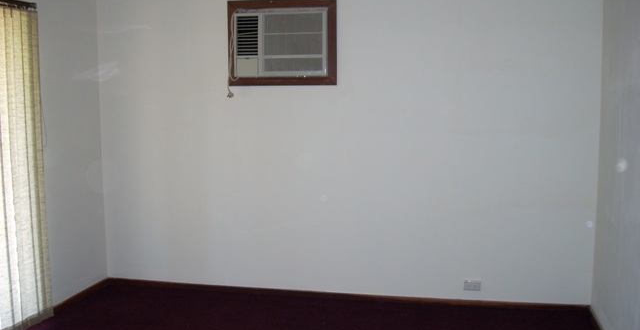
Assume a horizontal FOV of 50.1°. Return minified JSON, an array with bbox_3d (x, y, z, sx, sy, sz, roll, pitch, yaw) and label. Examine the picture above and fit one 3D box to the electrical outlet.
[{"bbox_3d":[1.076,0.853,4.822,0.116,0.075,0.014,1,7,12],"label":"electrical outlet"}]

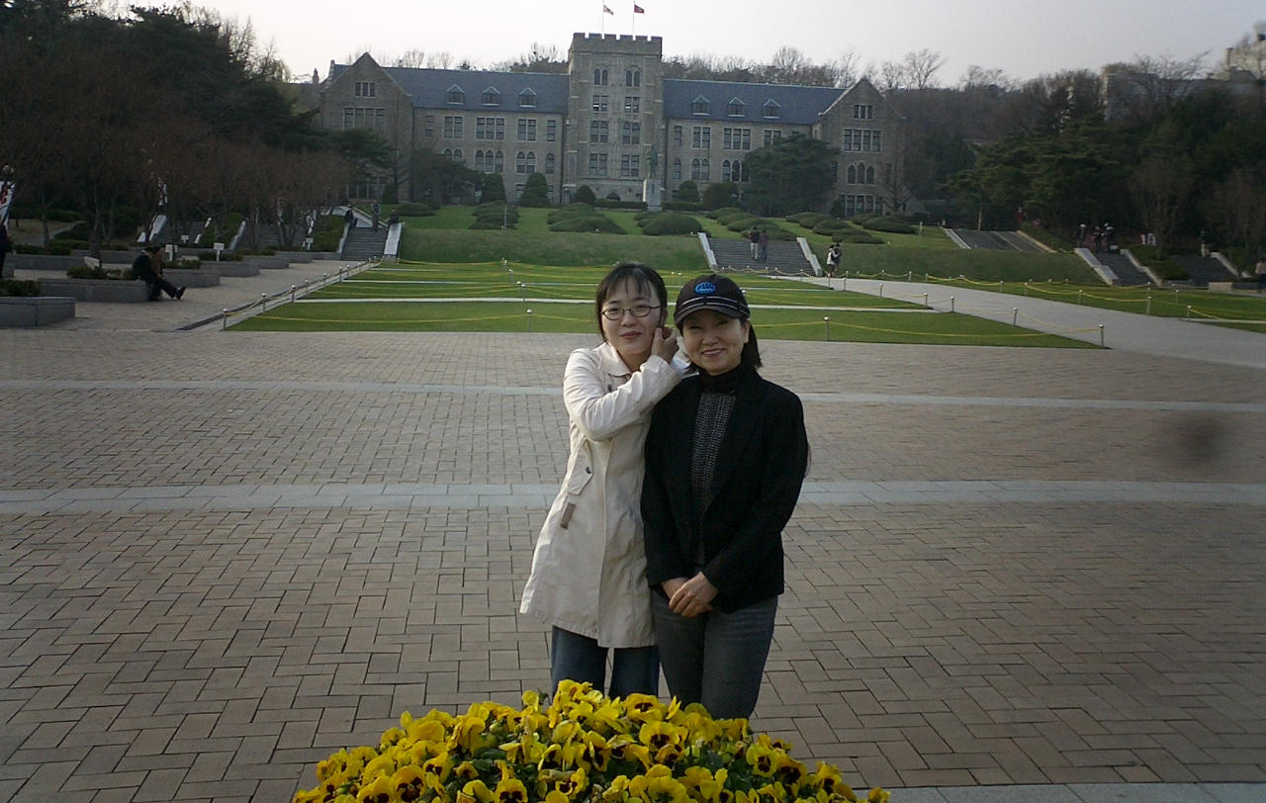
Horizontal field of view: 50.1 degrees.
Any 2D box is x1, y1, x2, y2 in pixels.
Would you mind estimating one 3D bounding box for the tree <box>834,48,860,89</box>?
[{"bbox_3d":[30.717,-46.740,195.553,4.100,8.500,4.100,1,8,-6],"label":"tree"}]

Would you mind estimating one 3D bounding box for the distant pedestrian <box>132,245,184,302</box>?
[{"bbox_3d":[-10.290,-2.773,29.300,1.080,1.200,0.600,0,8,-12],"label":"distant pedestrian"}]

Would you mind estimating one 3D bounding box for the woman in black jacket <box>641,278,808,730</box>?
[{"bbox_3d":[0.190,0.491,3.398,0.460,1.610,0.330,3,7,8],"label":"woman in black jacket"}]

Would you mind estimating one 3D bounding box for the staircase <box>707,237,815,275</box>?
[{"bbox_3d":[6.937,-8.000,74.055,5.300,1.750,4.400,1,8,-6],"label":"staircase"}]

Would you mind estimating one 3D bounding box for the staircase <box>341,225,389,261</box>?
[{"bbox_3d":[-14.260,-8.497,72.632,2.400,1.800,4.000,1,7,-5],"label":"staircase"}]

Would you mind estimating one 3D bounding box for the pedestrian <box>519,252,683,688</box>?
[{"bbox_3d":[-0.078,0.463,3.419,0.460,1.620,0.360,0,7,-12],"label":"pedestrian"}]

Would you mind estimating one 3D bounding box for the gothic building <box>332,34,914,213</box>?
[{"bbox_3d":[-3.447,-34.167,168.835,68.000,20.300,22.000,1,7,-7],"label":"gothic building"}]

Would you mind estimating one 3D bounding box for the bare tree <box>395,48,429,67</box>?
[{"bbox_3d":[-32.801,-48.295,200.520,5.400,8.000,5.400,1,8,-6],"label":"bare tree"}]

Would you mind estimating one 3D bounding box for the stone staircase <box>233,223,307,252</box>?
[{"bbox_3d":[-19.356,-8.567,72.132,3.600,1.800,4.000,1,7,-5],"label":"stone staircase"}]

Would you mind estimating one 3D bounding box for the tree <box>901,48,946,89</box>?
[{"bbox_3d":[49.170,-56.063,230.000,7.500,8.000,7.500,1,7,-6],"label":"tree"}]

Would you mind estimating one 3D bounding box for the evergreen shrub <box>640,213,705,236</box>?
[{"bbox_3d":[2.294,-10.139,77.500,3.500,1.350,3.300,1,7,-6],"label":"evergreen shrub"}]

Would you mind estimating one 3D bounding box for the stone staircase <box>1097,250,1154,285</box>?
[{"bbox_3d":[27.069,-7.444,75.555,2.500,1.750,4.400,1,8,-6],"label":"stone staircase"}]

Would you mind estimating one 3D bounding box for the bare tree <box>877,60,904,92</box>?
[{"bbox_3d":[37.957,-46.788,200.488,4.100,7.500,4.100,1,8,-6],"label":"bare tree"}]

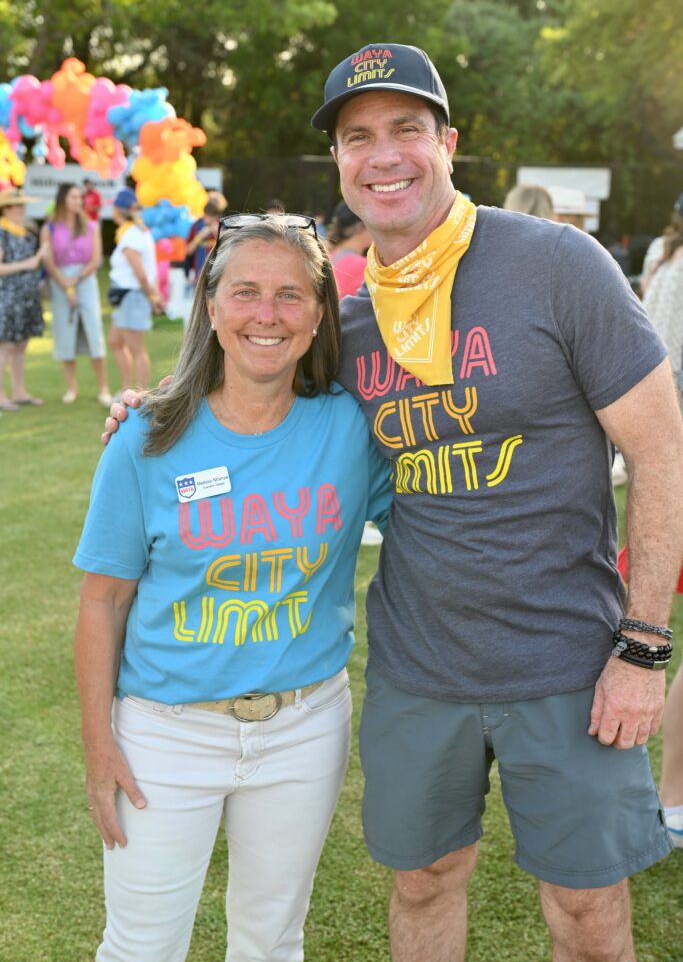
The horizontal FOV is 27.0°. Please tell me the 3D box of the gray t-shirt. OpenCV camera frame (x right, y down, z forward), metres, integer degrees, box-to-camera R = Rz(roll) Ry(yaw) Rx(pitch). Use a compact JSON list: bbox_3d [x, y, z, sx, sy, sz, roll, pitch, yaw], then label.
[{"bbox_3d":[0.203,-0.047,2.110,0.560,0.710,0.320,-2,10,21],"label":"gray t-shirt"}]

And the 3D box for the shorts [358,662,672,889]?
[{"bbox_3d":[0.261,0.380,2.160,0.460,0.400,0.310,2,11,18],"label":"shorts"}]

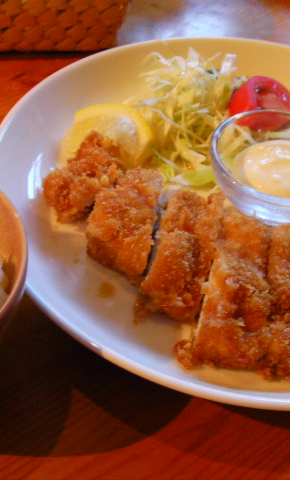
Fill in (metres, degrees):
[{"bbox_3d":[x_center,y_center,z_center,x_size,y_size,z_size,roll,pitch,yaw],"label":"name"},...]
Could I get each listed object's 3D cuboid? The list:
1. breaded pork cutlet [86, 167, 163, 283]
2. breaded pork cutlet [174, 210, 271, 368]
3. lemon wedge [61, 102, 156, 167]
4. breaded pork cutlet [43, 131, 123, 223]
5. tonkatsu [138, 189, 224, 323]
[{"bbox_3d":[-0.009,-0.010,0.344,0.027,0.020,0.057,11,46,4],"label":"breaded pork cutlet"},{"bbox_3d":[0.038,0.022,0.316,0.028,0.020,0.071,9,45,3],"label":"breaded pork cutlet"},{"bbox_3d":[-0.020,-0.053,0.377,0.046,0.026,0.032,1,46,-5],"label":"lemon wedge"},{"bbox_3d":[-0.032,-0.034,0.364,0.028,0.020,0.047,16,46,10],"label":"breaded pork cutlet"},{"bbox_3d":[0.017,0.006,0.331,0.026,0.020,0.064,11,46,4],"label":"tonkatsu"}]

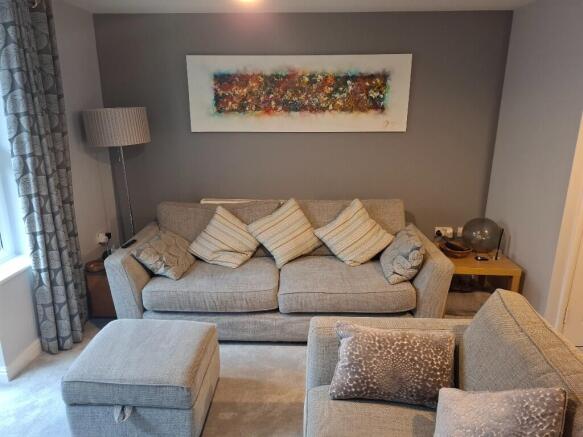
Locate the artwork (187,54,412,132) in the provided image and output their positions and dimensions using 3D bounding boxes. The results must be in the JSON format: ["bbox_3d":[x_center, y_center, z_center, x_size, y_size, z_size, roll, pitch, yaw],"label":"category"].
[{"bbox_3d":[0.058,-1.018,3.190,1.810,0.608,0.035,1,15,1],"label":"artwork"}]

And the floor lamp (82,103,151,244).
[{"bbox_3d":[-1.285,-0.039,3.027,0.490,1.580,0.490,0,15,1],"label":"floor lamp"}]

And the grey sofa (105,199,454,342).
[{"bbox_3d":[-0.071,0.344,2.985,2.250,0.870,0.950,0,15,1],"label":"grey sofa"}]

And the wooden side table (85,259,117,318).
[{"bbox_3d":[-1.421,0.543,3.154,0.280,0.390,0.360,0,15,1],"label":"wooden side table"}]

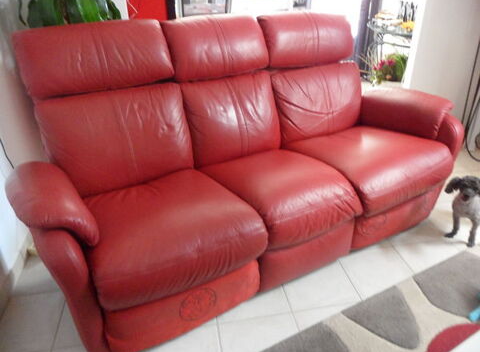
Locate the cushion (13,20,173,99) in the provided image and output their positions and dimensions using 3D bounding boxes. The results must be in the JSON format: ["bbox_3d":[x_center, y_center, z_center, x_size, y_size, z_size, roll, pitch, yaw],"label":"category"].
[{"bbox_3d":[-0.651,-0.538,1.769,0.650,0.275,0.175,-15,11,-23],"label":"cushion"}]

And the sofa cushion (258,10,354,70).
[{"bbox_3d":[0.372,-0.819,2.224,0.578,0.275,0.175,-15,11,-23],"label":"sofa cushion"}]

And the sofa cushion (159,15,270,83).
[{"bbox_3d":[-0.128,-0.682,2.001,0.531,0.275,0.175,-15,11,-23],"label":"sofa cushion"}]

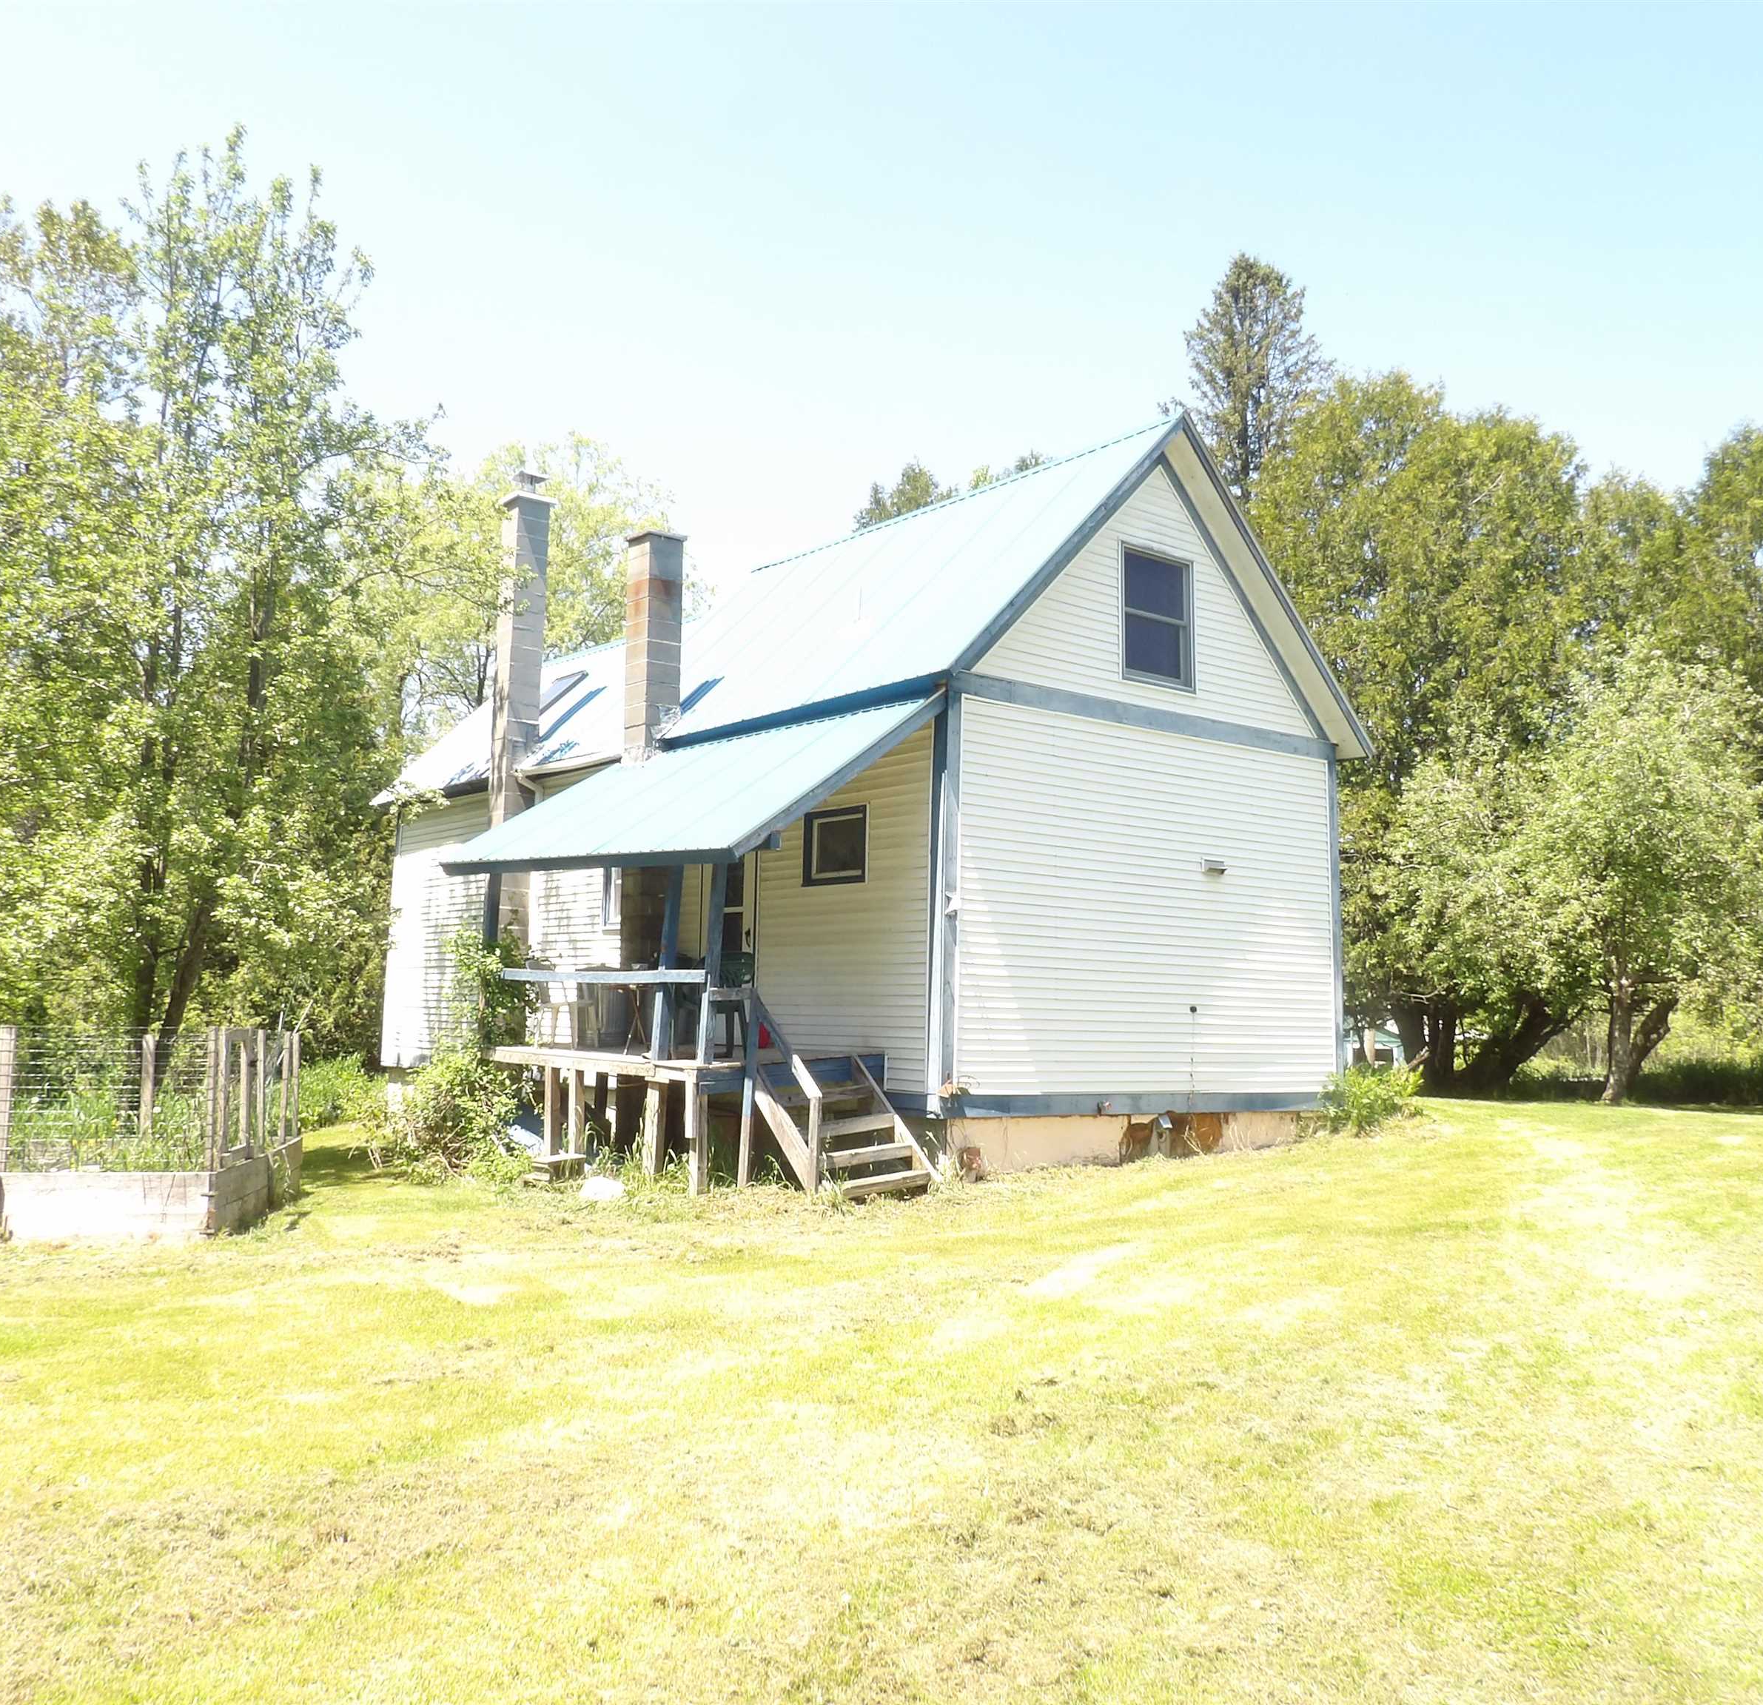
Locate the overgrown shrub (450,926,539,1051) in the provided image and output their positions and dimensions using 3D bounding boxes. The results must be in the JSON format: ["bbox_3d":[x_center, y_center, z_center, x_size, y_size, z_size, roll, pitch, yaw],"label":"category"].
[{"bbox_3d":[-3.413,1.205,13.800,0.700,1.040,0.650,1,-6,0],"label":"overgrown shrub"}]

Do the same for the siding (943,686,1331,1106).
[{"bbox_3d":[2.263,0.472,12.672,4.340,2.911,0.120,6,-7,-37],"label":"siding"}]

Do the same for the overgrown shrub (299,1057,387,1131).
[{"bbox_3d":[-6.384,2.876,18.700,0.950,0.820,0.900,1,-6,0],"label":"overgrown shrub"}]

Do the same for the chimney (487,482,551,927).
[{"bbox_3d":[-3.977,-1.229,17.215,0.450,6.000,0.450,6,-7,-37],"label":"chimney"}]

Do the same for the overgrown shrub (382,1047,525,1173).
[{"bbox_3d":[-3.545,2.146,13.000,1.050,1.000,0.950,1,-6,0],"label":"overgrown shrub"}]

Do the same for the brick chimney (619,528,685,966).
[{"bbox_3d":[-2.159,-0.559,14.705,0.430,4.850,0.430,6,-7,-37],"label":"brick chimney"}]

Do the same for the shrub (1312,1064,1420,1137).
[{"bbox_3d":[4.260,2.169,13.850,0.800,0.610,0.750,1,-6,0],"label":"shrub"}]

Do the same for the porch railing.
[{"bbox_3d":[-2.153,1.253,12.390,0.420,0.675,3.481,6,-7,-37],"label":"porch railing"}]

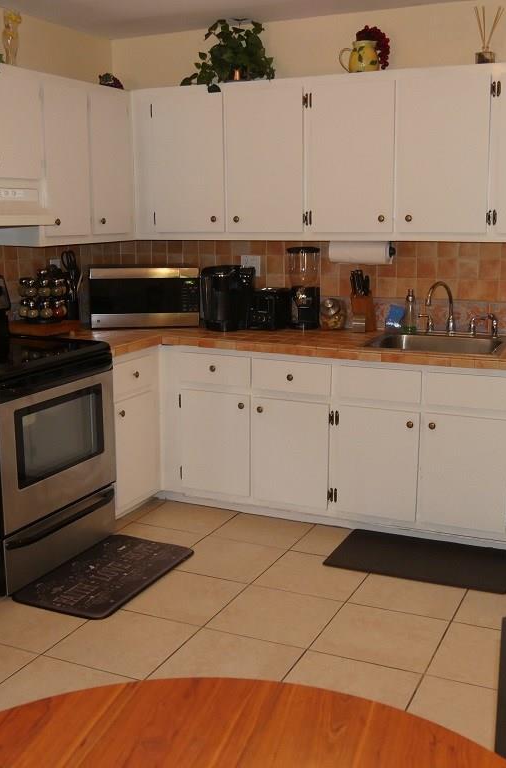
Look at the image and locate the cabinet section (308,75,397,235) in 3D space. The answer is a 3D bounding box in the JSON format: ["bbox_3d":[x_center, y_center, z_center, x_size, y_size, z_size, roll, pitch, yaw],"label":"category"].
[{"bbox_3d":[0.524,-1.094,4.070,0.442,0.710,0.310,5,12,24],"label":"cabinet section"}]

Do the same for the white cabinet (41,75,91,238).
[{"bbox_3d":[-1.031,-1.072,3.981,0.320,0.725,0.330,5,12,25],"label":"white cabinet"}]

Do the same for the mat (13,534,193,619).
[{"bbox_3d":[-0.611,0.794,3.480,0.450,0.016,0.735,5,12,25],"label":"mat"}]

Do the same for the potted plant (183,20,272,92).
[{"bbox_3d":[-0.132,-1.668,4.266,0.500,0.370,0.370,5,12,25],"label":"potted plant"}]

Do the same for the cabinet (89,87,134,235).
[{"bbox_3d":[-0.873,-1.142,4.310,0.320,0.725,0.365,5,12,25],"label":"cabinet"}]

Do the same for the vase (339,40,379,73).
[{"bbox_3d":[0.514,-1.546,3.964,0.200,0.175,0.155,2,11,12],"label":"vase"}]

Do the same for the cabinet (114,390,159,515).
[{"bbox_3d":[-0.790,0.308,4.200,0.500,0.570,0.440,5,12,25],"label":"cabinet"}]

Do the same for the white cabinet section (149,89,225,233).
[{"bbox_3d":[-0.279,-1.160,4.422,0.433,0.710,0.310,5,12,24],"label":"white cabinet section"}]

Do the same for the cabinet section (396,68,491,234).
[{"bbox_3d":[0.923,-1.062,3.895,0.425,0.710,0.310,5,12,24],"label":"cabinet section"}]

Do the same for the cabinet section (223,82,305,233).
[{"bbox_3d":[0.118,-1.127,4.248,0.432,0.710,0.310,5,12,24],"label":"cabinet section"}]

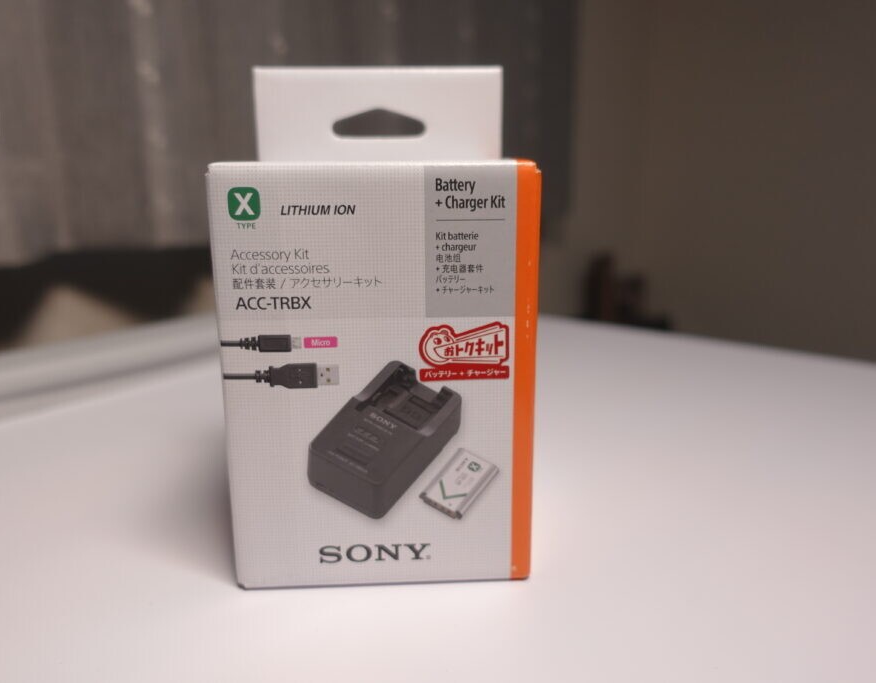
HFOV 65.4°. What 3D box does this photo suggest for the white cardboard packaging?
[{"bbox_3d":[-0.019,-0.008,0.229,0.095,0.167,0.050,-1,13,-3],"label":"white cardboard packaging"}]

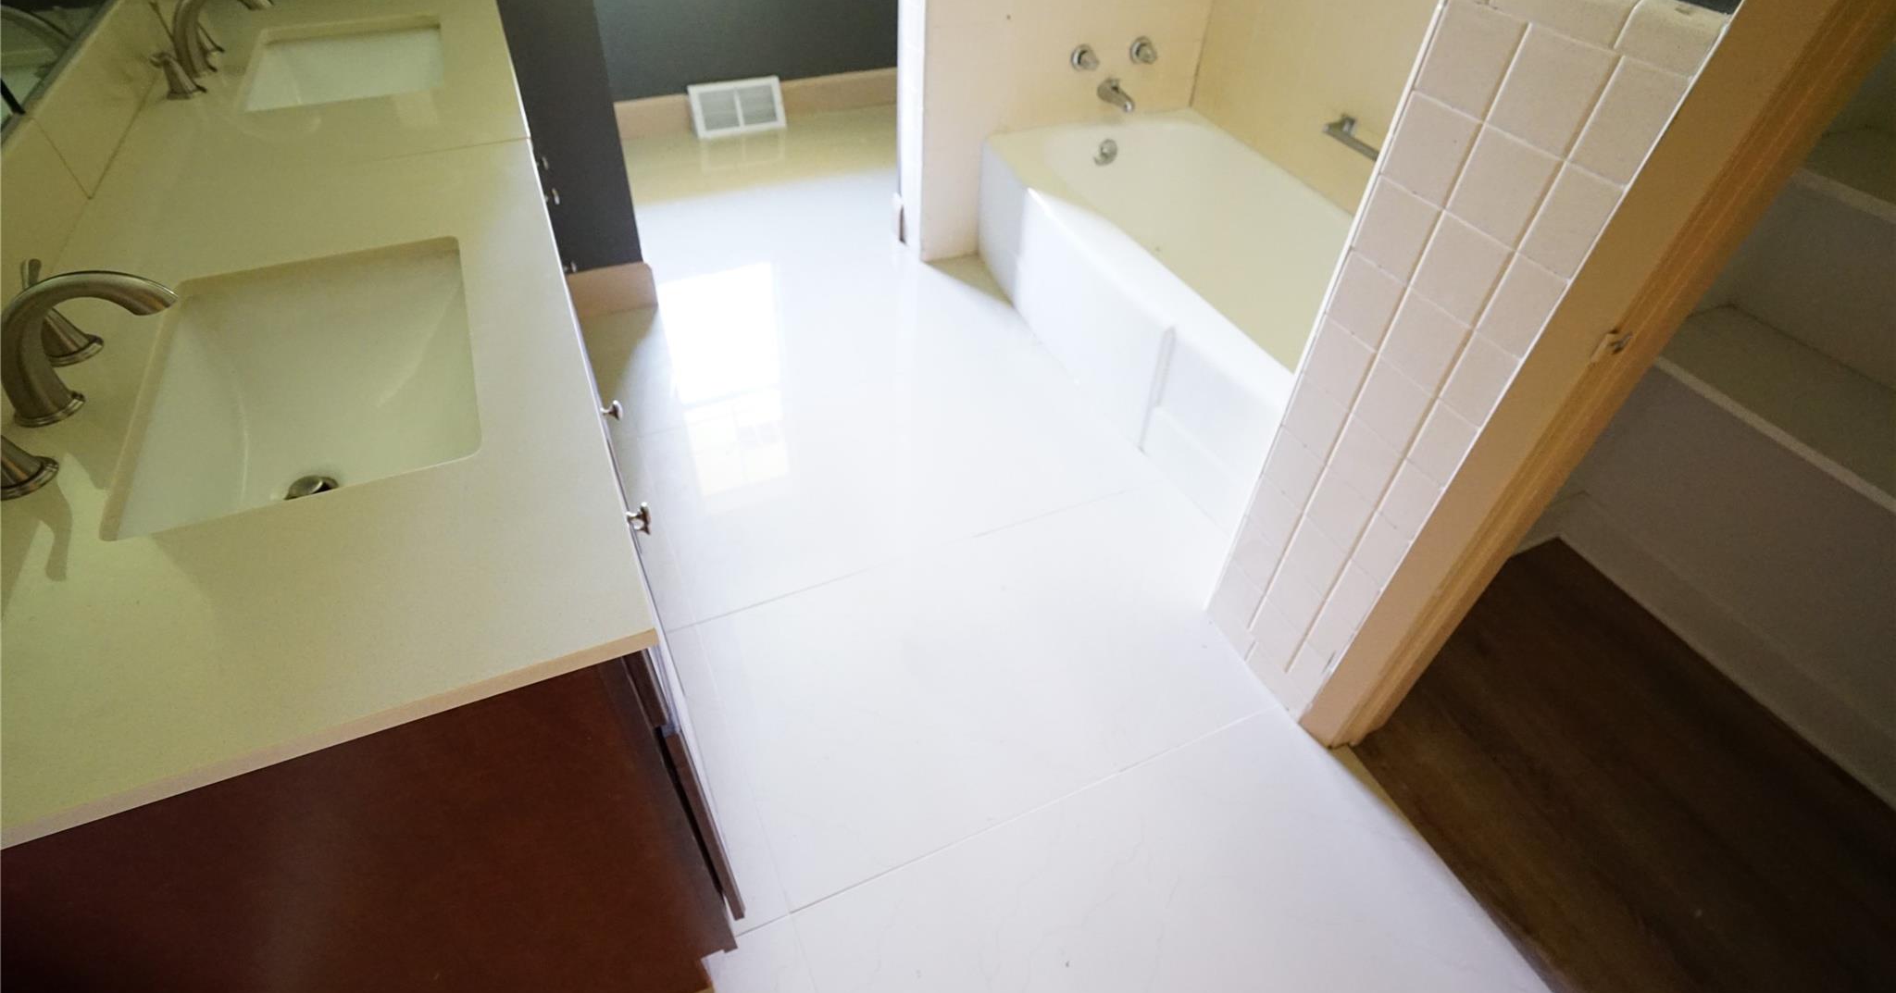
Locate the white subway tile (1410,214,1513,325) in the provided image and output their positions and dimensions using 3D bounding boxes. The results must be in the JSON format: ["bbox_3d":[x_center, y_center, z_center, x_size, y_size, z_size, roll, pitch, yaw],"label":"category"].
[{"bbox_3d":[0.655,-0.287,1.073,0.009,0.107,0.107,-16,47,-18],"label":"white subway tile"}]

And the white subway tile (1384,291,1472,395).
[{"bbox_3d":[0.651,-0.209,1.148,0.009,0.107,0.107,-16,47,-18],"label":"white subway tile"}]

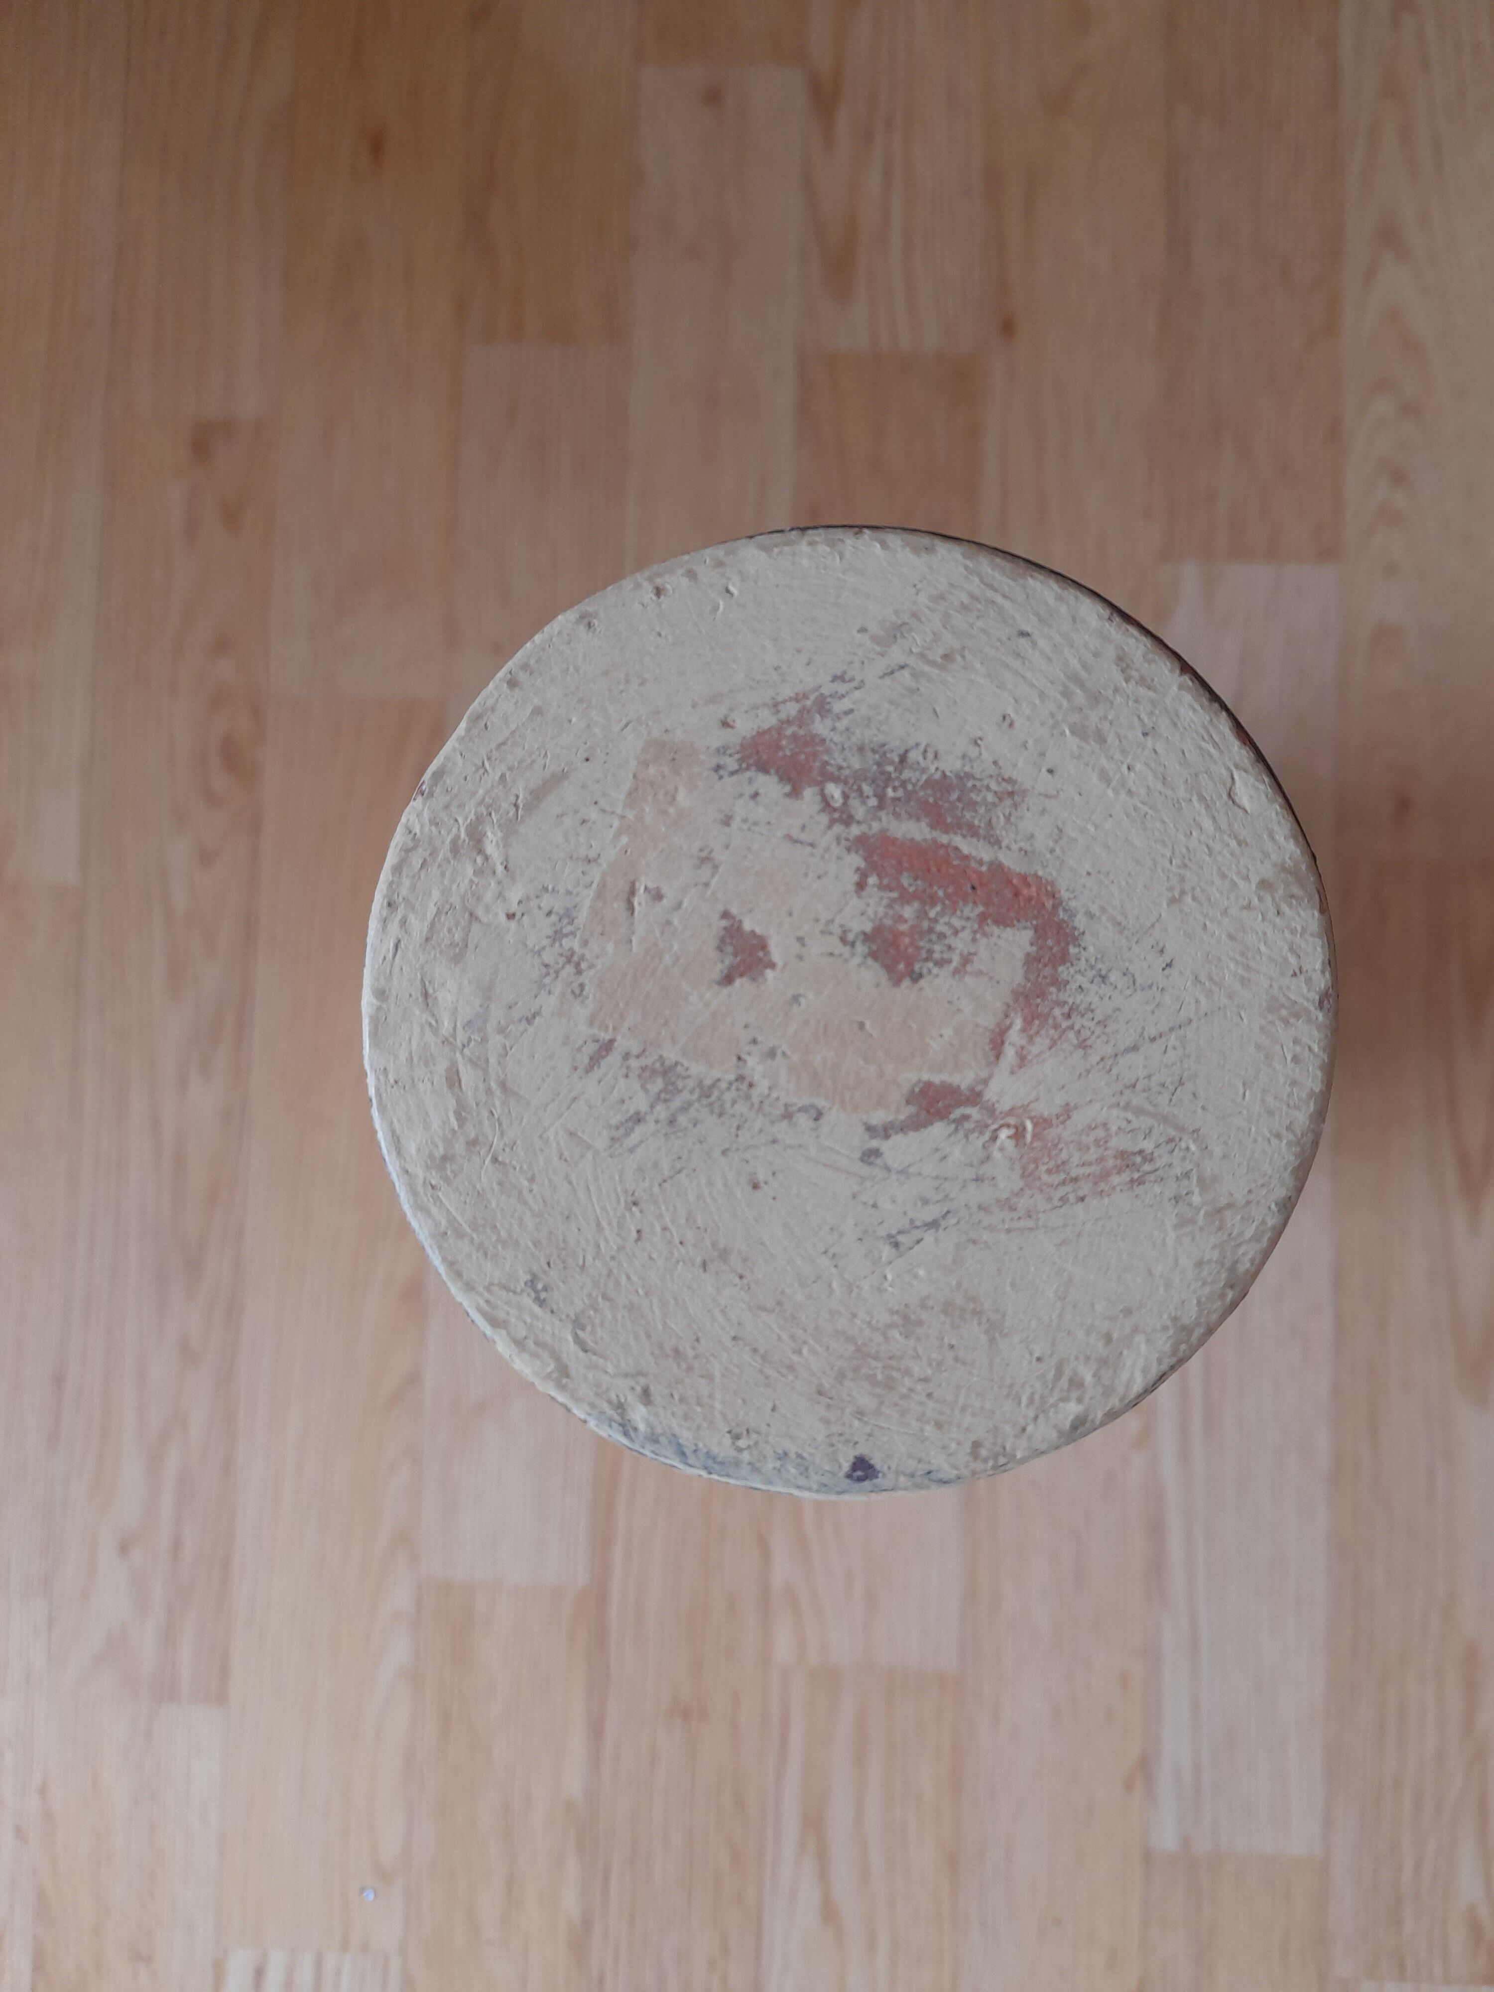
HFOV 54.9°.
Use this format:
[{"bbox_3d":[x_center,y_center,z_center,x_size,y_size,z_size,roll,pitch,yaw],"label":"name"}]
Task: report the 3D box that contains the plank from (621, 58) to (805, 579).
[{"bbox_3d":[-0.016,-0.121,0.540,0.063,0.010,0.462,2,88,2],"label":"plank"}]

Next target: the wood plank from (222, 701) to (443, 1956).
[{"bbox_3d":[-0.153,0.118,0.535,0.070,0.010,0.458,2,88,2],"label":"wood plank"}]

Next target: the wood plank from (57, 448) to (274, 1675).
[{"bbox_3d":[-0.218,0.021,0.541,0.065,0.010,0.478,2,88,2],"label":"wood plank"}]

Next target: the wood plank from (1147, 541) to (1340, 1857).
[{"bbox_3d":[0.180,0.073,0.528,0.064,0.010,0.468,2,88,2],"label":"wood plank"}]

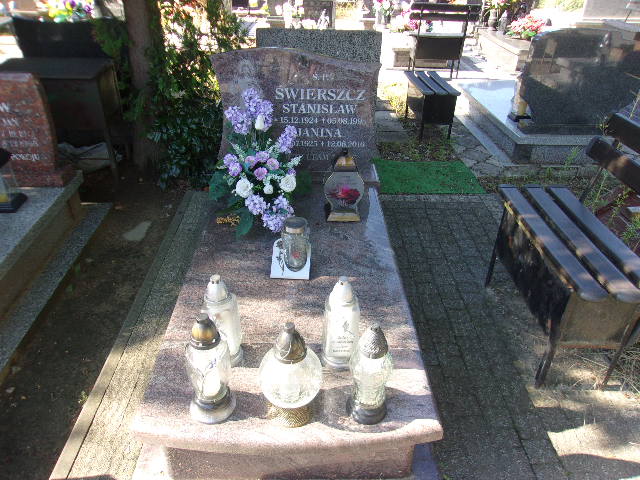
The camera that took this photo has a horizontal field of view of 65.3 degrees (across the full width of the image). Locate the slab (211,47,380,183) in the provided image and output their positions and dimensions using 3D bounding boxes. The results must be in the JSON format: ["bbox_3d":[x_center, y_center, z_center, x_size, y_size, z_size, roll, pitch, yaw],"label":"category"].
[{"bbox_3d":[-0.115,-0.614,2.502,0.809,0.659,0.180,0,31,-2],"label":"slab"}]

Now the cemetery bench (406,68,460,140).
[{"bbox_3d":[1.010,-1.259,4.684,0.324,0.430,0.913,0,31,-2],"label":"cemetery bench"}]

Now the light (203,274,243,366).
[{"bbox_3d":[-0.283,0.227,1.445,0.102,0.291,0.102,2,31,3],"label":"light"}]

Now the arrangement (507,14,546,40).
[{"bbox_3d":[2.960,-3.078,7.181,0.500,0.310,0.400,0,31,0],"label":"arrangement"}]

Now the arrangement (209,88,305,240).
[{"bbox_3d":[-0.262,-0.335,2.164,0.400,0.520,0.320,0,31,0],"label":"arrangement"}]

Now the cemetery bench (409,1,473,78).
[{"bbox_3d":[1.430,-2.398,5.987,0.800,0.840,0.430,3,31,4],"label":"cemetery bench"}]

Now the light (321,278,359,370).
[{"bbox_3d":[0.059,0.231,1.438,0.102,0.292,0.100,-2,31,-3],"label":"light"}]

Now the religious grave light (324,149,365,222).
[{"bbox_3d":[0.116,-0.250,2.232,0.176,0.319,0.115,0,31,-2],"label":"religious grave light"}]

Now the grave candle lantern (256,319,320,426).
[{"bbox_3d":[-0.076,0.330,1.274,0.163,0.288,0.163,0,31,-2],"label":"grave candle lantern"}]

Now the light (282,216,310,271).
[{"bbox_3d":[-0.093,0.017,1.886,0.103,0.199,0.103,0,31,0],"label":"light"}]

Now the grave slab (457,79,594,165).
[{"bbox_3d":[2.082,-1.195,4.828,1.120,0.220,1.941,0,31,-2],"label":"grave slab"}]

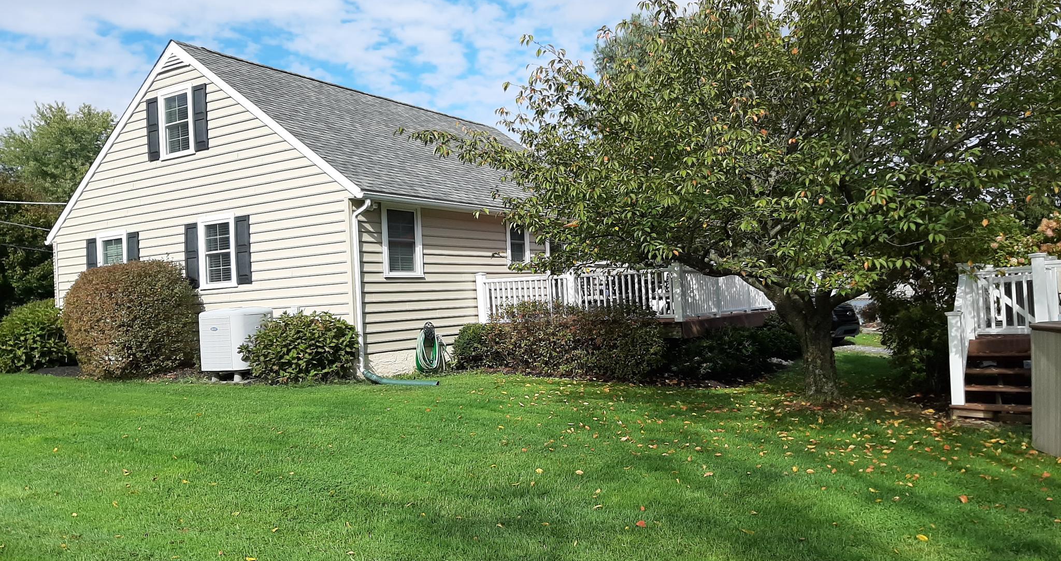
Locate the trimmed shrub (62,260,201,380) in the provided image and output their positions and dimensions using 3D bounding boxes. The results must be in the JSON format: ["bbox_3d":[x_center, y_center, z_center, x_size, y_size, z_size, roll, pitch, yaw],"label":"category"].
[{"bbox_3d":[-7.378,0.786,14.700,2.500,2.100,2.200,-4,-2,31],"label":"trimmed shrub"}]

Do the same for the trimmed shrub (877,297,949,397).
[{"bbox_3d":[5.214,0.836,10.700,1.200,1.350,1.150,-4,-2,23],"label":"trimmed shrub"}]

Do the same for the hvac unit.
[{"bbox_3d":[-5.281,1.124,14.271,1.080,1.100,0.760,-4,-2,31],"label":"hvac unit"}]

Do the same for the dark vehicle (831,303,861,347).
[{"bbox_3d":[6.556,0.931,22.000,4.600,1.680,1.860,-5,-2,43],"label":"dark vehicle"}]

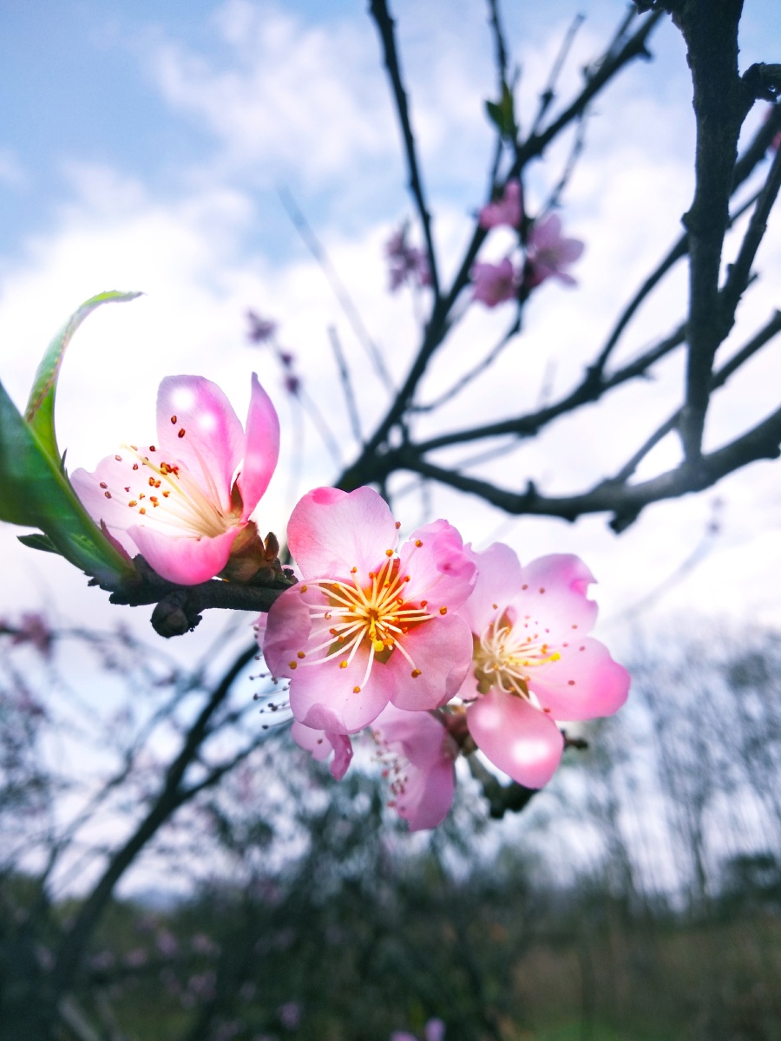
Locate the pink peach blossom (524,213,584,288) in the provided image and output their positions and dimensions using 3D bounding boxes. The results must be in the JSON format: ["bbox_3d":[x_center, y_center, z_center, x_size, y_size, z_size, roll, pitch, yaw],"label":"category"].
[{"bbox_3d":[0.092,-0.151,0.440,0.032,0.036,0.018,15,-16,-28],"label":"pink peach blossom"}]

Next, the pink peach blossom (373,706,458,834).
[{"bbox_3d":[0.003,0.045,0.147,0.016,0.026,0.026,-8,-22,-24],"label":"pink peach blossom"}]

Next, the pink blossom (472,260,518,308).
[{"bbox_3d":[0.058,-0.134,0.440,0.025,0.026,0.016,-12,-11,22],"label":"pink blossom"}]

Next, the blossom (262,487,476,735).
[{"bbox_3d":[-0.004,0.014,0.130,0.034,0.039,0.020,2,11,-3],"label":"blossom"}]

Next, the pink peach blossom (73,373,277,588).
[{"bbox_3d":[-0.036,-0.006,0.132,0.020,0.032,0.033,32,-40,-30],"label":"pink peach blossom"}]

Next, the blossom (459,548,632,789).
[{"bbox_3d":[0.026,0.026,0.140,0.031,0.039,0.019,10,-9,-18],"label":"blossom"}]

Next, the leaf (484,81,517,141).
[{"bbox_3d":[0.064,-0.236,0.450,0.017,0.031,0.015,-9,-28,17],"label":"leaf"}]

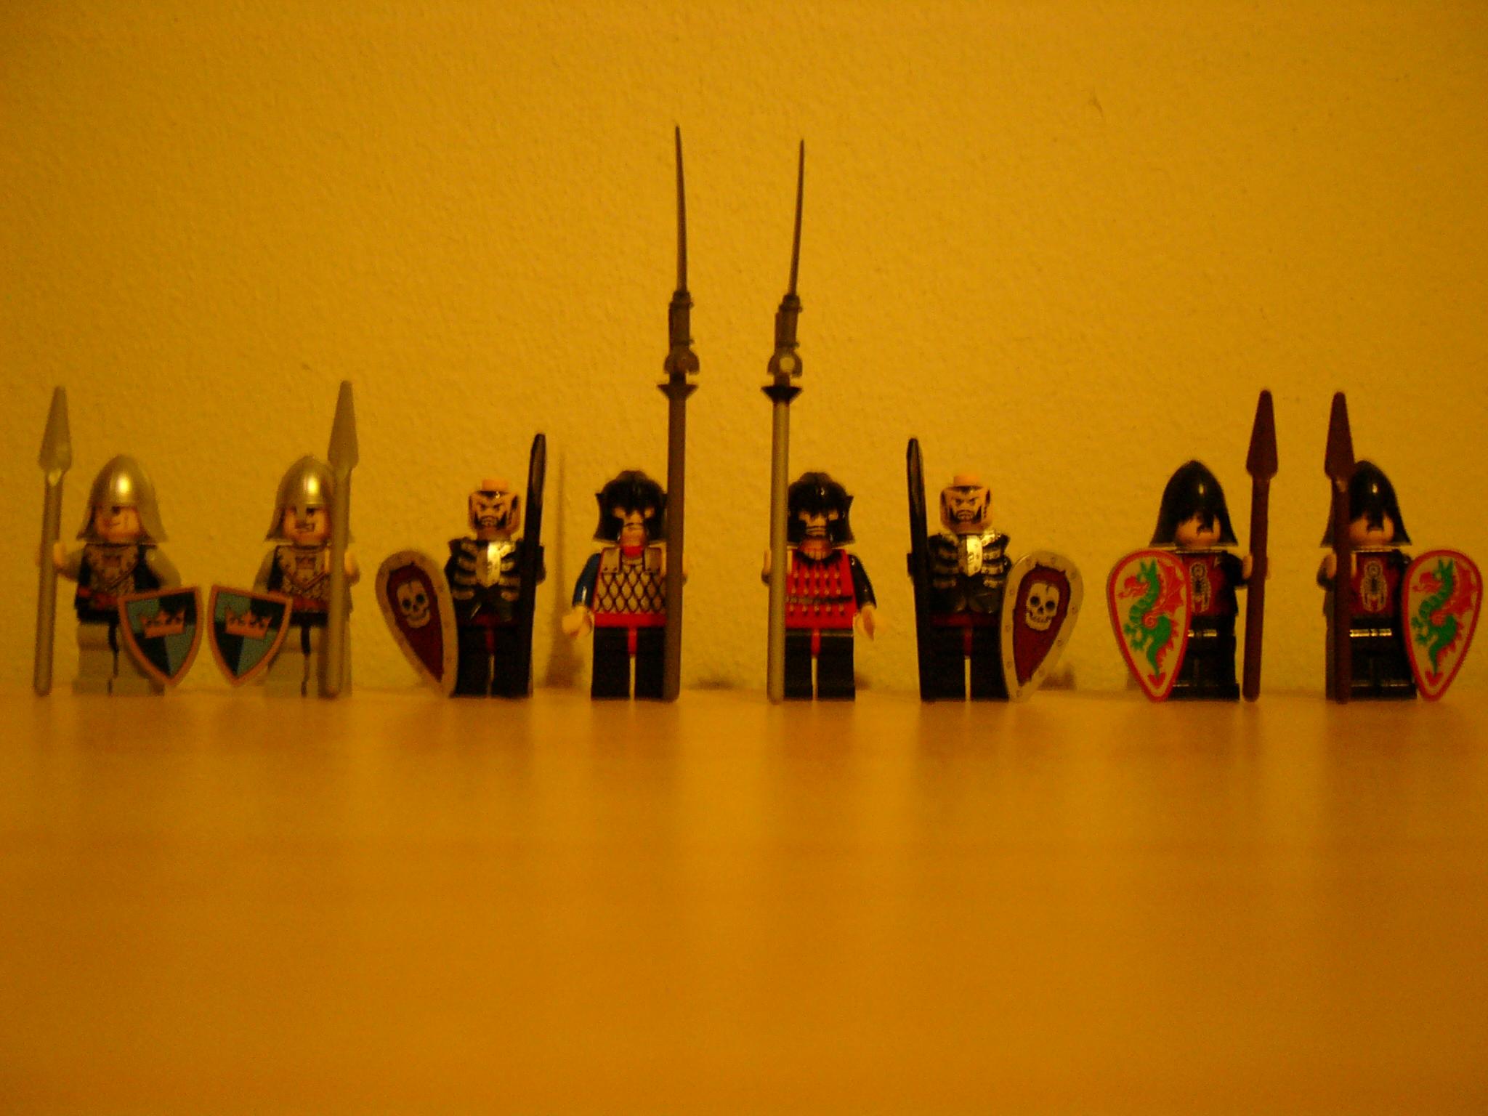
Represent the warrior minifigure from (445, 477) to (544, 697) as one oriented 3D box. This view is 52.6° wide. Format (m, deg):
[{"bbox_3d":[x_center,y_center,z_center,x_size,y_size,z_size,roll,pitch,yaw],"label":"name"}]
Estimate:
[{"bbox_3d":[-0.046,0.005,0.280,0.020,0.041,0.018,0,0,0],"label":"warrior minifigure"}]

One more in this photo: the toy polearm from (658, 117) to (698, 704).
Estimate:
[{"bbox_3d":[-0.012,-0.026,0.274,0.007,0.104,0.007,1,0,0],"label":"toy polearm"}]

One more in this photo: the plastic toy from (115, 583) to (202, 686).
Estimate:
[{"bbox_3d":[-0.109,0.015,0.283,0.015,0.018,0.004,-9,11,-5],"label":"plastic toy"}]

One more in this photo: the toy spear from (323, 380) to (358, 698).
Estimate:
[{"bbox_3d":[-0.077,-0.004,0.287,0.006,0.060,0.005,2,-3,0],"label":"toy spear"}]

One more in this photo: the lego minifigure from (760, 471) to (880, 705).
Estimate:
[{"bbox_3d":[0.015,0.005,0.287,0.022,0.044,0.021,0,0,1],"label":"lego minifigure"}]

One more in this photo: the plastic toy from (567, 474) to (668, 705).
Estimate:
[{"bbox_3d":[-0.022,0.005,0.281,0.022,0.043,0.018,0,0,0],"label":"plastic toy"}]

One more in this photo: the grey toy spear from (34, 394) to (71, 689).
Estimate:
[{"bbox_3d":[-0.133,-0.003,0.288,0.006,0.060,0.005,2,-3,0],"label":"grey toy spear"}]

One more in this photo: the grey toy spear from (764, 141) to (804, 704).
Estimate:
[{"bbox_3d":[0.008,-0.026,0.287,0.008,0.107,0.008,2,-3,0],"label":"grey toy spear"}]

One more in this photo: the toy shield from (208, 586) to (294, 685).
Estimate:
[{"bbox_3d":[-0.094,0.015,0.283,0.015,0.018,0.004,10,11,3],"label":"toy shield"}]

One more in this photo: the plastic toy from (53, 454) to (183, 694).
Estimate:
[{"bbox_3d":[-0.117,0.003,0.280,0.022,0.045,0.018,0,0,0],"label":"plastic toy"}]

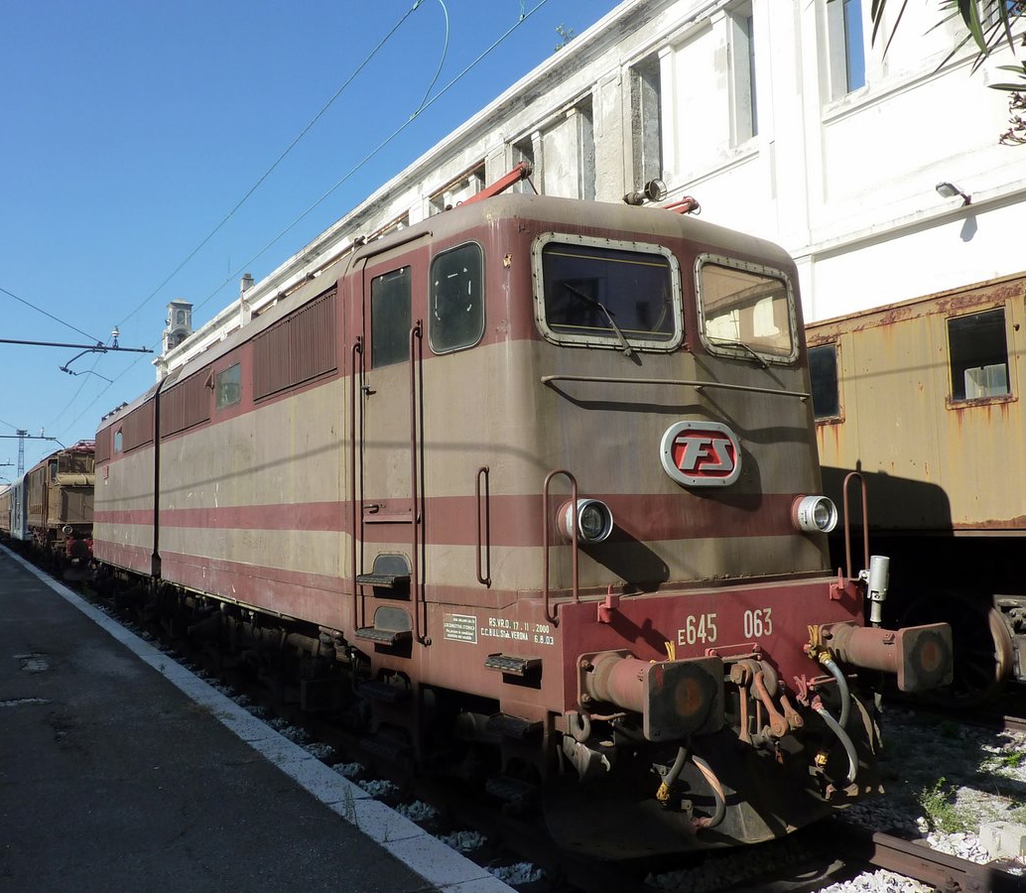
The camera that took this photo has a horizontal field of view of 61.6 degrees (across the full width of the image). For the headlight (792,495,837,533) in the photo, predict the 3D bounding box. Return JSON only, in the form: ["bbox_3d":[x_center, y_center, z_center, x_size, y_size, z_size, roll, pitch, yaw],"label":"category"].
[{"bbox_3d":[1.826,0.410,5.264,0.225,0.225,0.230,1,-5,-32],"label":"headlight"}]

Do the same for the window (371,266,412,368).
[{"bbox_3d":[-0.749,-0.788,5.309,0.060,0.585,0.430,2,-5,-42],"label":"window"}]

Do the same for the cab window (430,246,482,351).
[{"bbox_3d":[-0.324,-0.827,4.839,0.060,0.570,0.520,2,-5,-42],"label":"cab window"}]

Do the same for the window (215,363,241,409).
[{"bbox_3d":[-2.724,-0.566,8.228,0.060,0.370,0.880,1,-5,-32],"label":"window"}]

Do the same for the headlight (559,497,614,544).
[{"bbox_3d":[0.342,0.373,4.319,0.225,0.225,0.230,1,-5,-32],"label":"headlight"}]

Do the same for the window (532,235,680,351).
[{"bbox_3d":[0.550,-0.829,4.724,0.950,0.600,0.060,1,-5,-28],"label":"window"}]

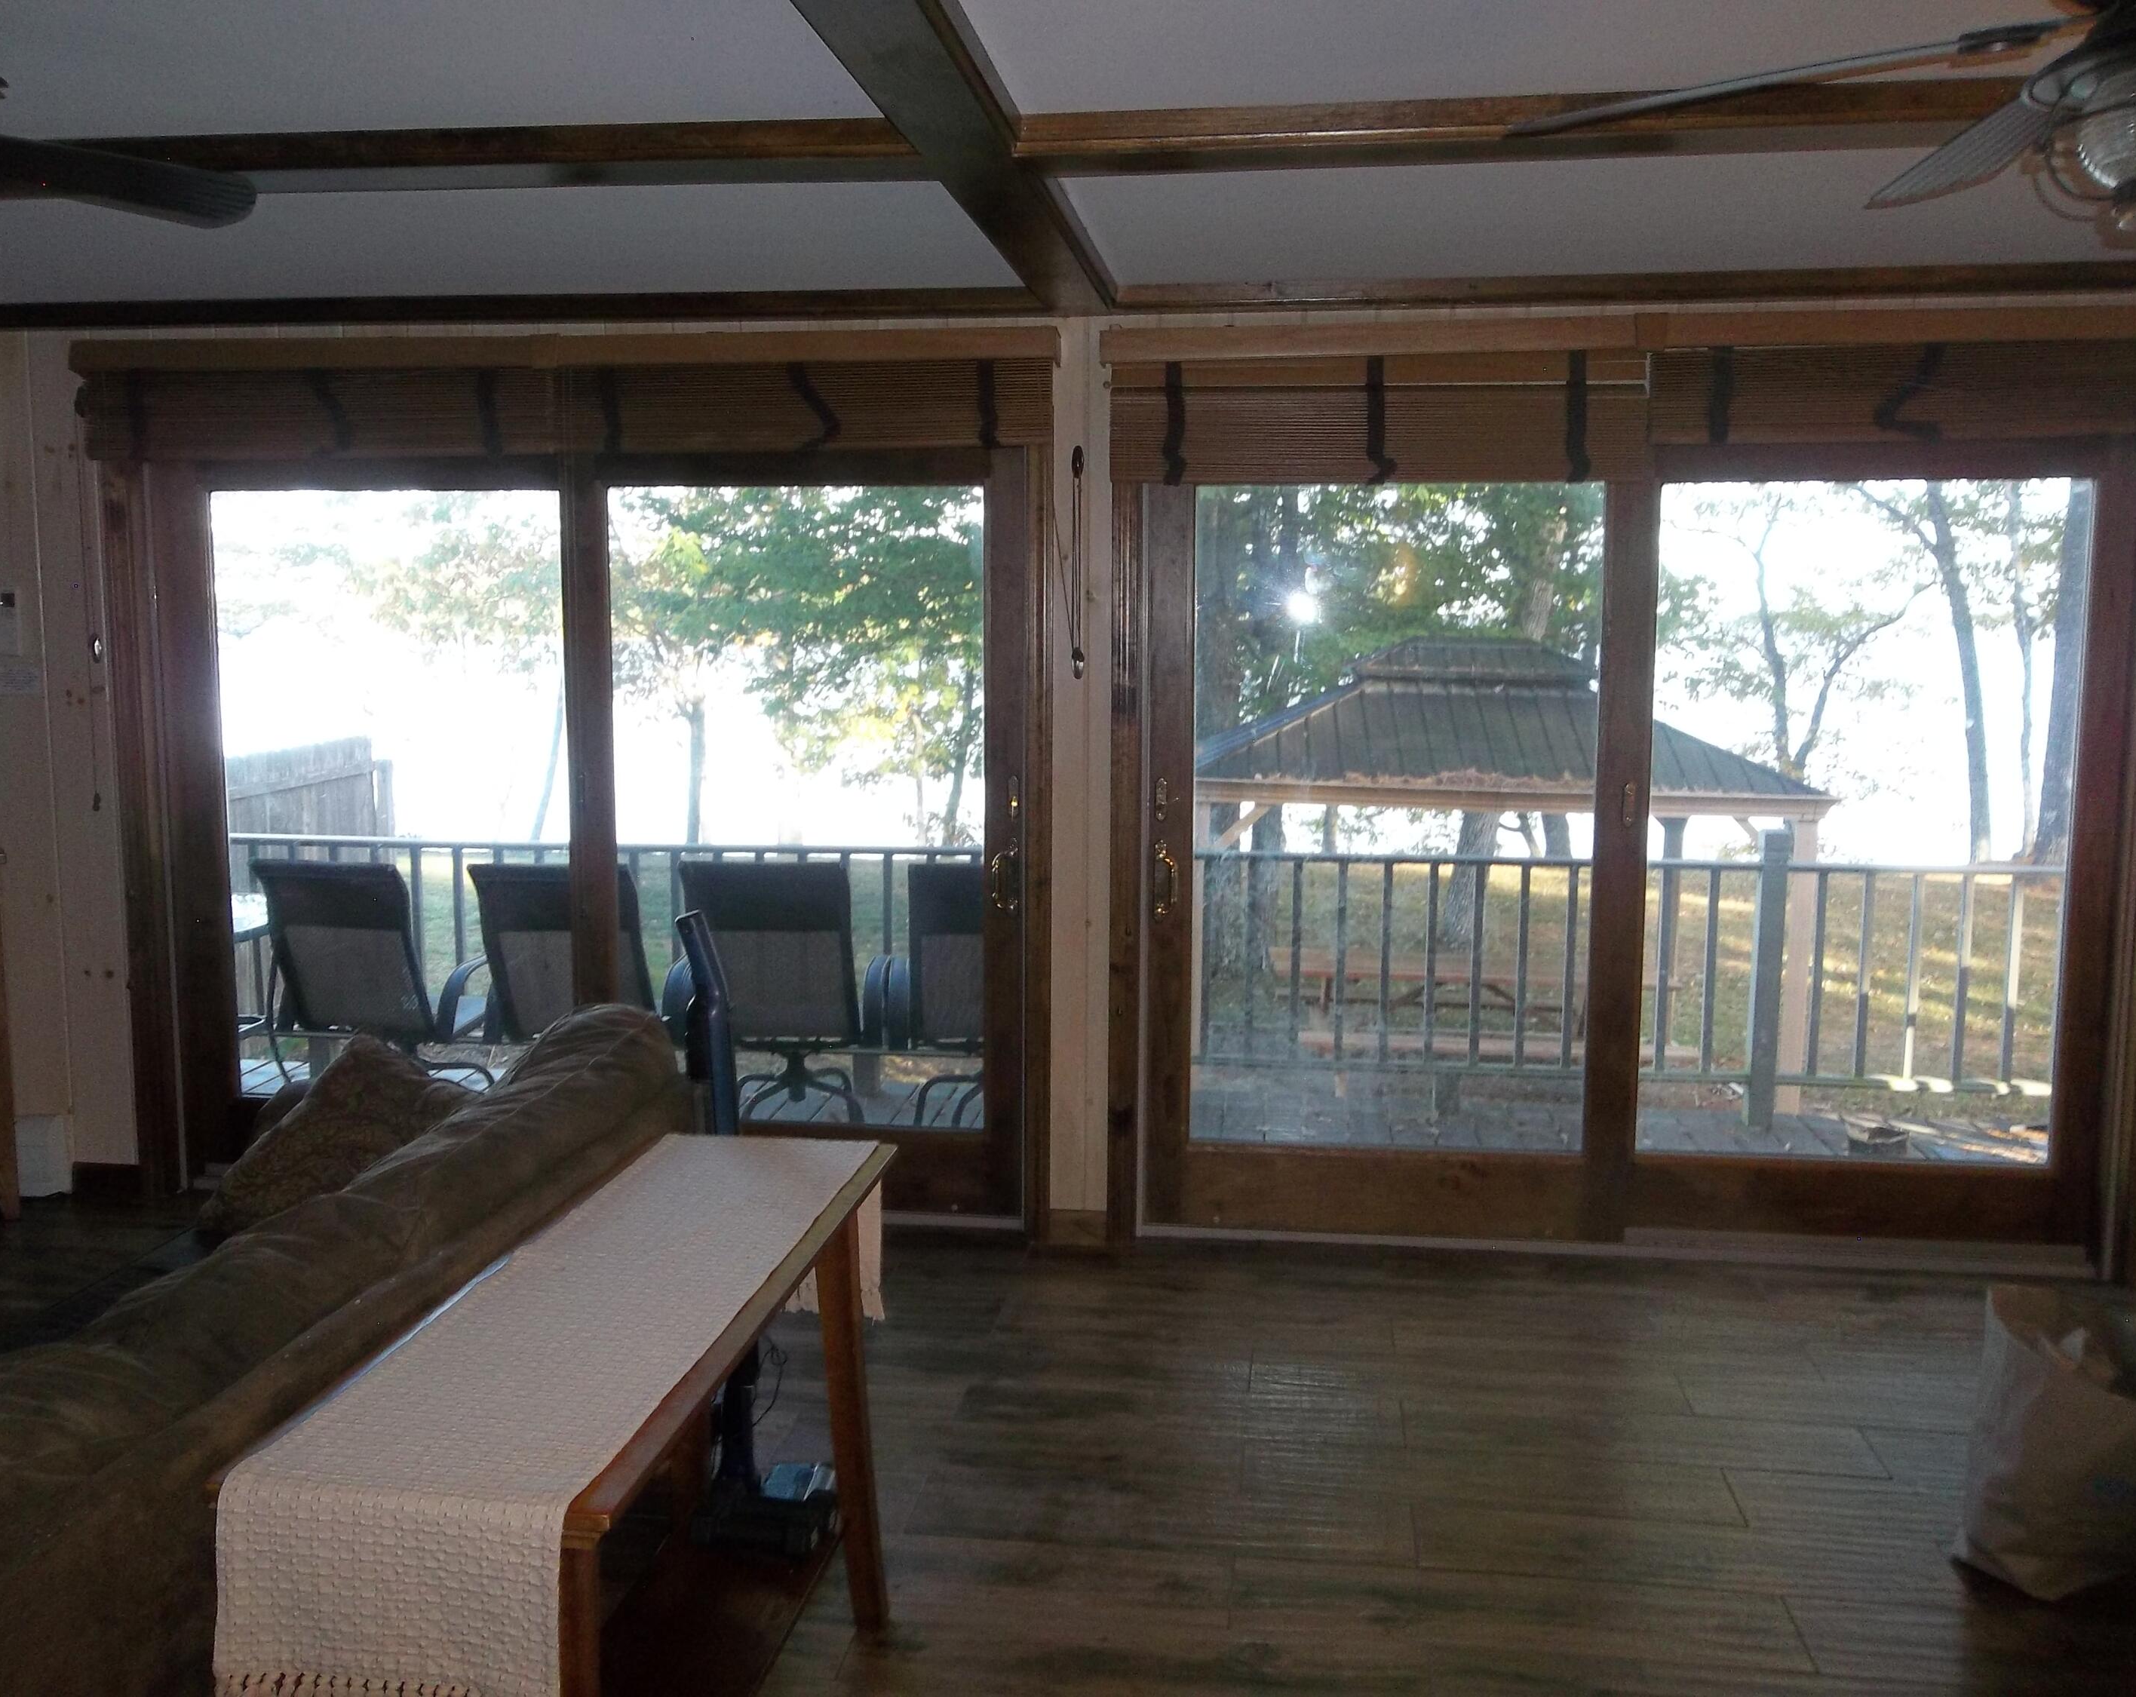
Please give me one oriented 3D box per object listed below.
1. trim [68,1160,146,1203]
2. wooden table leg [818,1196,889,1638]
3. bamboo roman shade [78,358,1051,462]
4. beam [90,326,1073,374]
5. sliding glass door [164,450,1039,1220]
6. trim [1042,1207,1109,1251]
[{"bbox_3d":[-2.677,0.938,4.933,0.200,0.100,0.020,1,6,7],"label":"trim"},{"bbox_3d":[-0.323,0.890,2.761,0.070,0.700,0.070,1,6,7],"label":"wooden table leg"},{"bbox_3d":[-1.288,-1.100,4.466,2.537,0.215,0.075,1,6,7],"label":"bamboo roman shade"},{"bbox_3d":[-1.290,-1.241,4.445,2.558,0.087,0.115,1,6,7],"label":"beam"},{"bbox_3d":[-1.265,-0.035,4.678,2.355,2.007,0.100,1,6,7],"label":"sliding glass door"},{"bbox_3d":[0.030,0.988,4.598,0.160,0.100,0.020,1,6,7],"label":"trim"}]

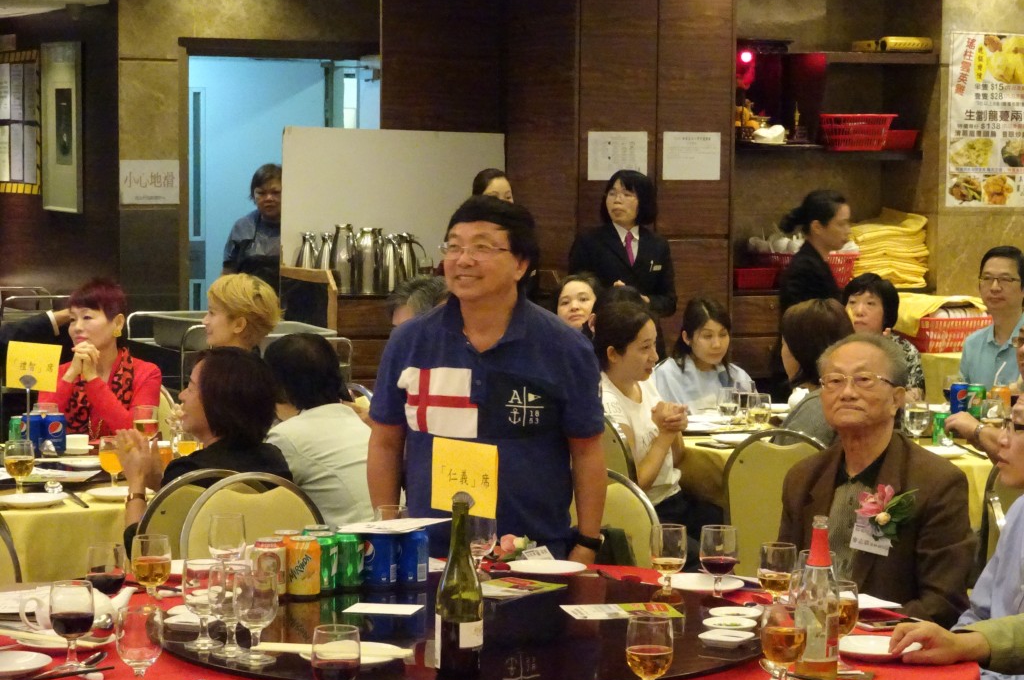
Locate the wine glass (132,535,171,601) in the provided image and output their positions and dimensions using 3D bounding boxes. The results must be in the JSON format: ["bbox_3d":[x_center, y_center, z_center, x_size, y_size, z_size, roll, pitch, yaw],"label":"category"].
[{"bbox_3d":[-0.735,0.479,5.124,0.079,0.156,0.079,1,4,0],"label":"wine glass"}]

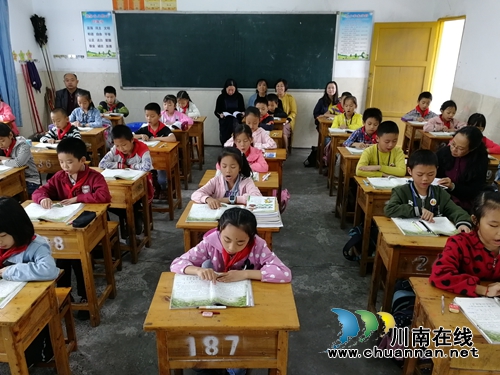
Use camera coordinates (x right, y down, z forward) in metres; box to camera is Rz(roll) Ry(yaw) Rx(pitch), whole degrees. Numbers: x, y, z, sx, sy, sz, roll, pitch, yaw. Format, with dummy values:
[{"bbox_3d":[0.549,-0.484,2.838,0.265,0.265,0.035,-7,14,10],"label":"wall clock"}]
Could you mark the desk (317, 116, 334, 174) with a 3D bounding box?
[{"bbox_3d":[1.259,-0.573,5.533,0.609,0.750,0.381,1,21,3],"label":"desk"}]

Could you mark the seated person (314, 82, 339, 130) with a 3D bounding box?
[{"bbox_3d":[1.227,-1.086,6.263,0.507,1.188,0.670,1,21,3],"label":"seated person"}]

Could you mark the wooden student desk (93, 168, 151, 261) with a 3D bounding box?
[{"bbox_3d":[-1.203,0.242,3.369,0.618,0.763,0.381,3,22,6],"label":"wooden student desk"}]

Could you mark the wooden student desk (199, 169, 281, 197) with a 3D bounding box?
[{"bbox_3d":[-0.076,0.282,3.264,0.609,0.750,0.381,1,21,3],"label":"wooden student desk"}]

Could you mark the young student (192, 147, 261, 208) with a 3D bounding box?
[{"bbox_3d":[-0.155,0.250,2.842,0.474,1.133,0.567,1,21,4],"label":"young student"}]

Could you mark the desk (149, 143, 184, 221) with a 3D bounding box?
[{"bbox_3d":[-1.067,-0.071,4.167,0.618,0.763,0.381,2,21,4],"label":"desk"}]

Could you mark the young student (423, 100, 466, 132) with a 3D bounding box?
[{"bbox_3d":[2.359,-0.529,4.859,0.474,1.112,0.567,3,22,7],"label":"young student"}]

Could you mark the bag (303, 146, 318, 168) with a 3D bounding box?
[{"bbox_3d":[0.929,-0.474,5.872,0.270,0.310,0.230,7,22,19],"label":"bag"}]

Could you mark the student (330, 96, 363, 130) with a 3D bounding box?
[{"bbox_3d":[1.213,-0.580,4.955,0.470,1.120,0.580,1,21,2],"label":"student"}]

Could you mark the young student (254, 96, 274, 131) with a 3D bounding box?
[{"bbox_3d":[0.120,-0.558,4.912,0.450,1.100,0.580,1,21,2],"label":"young student"}]

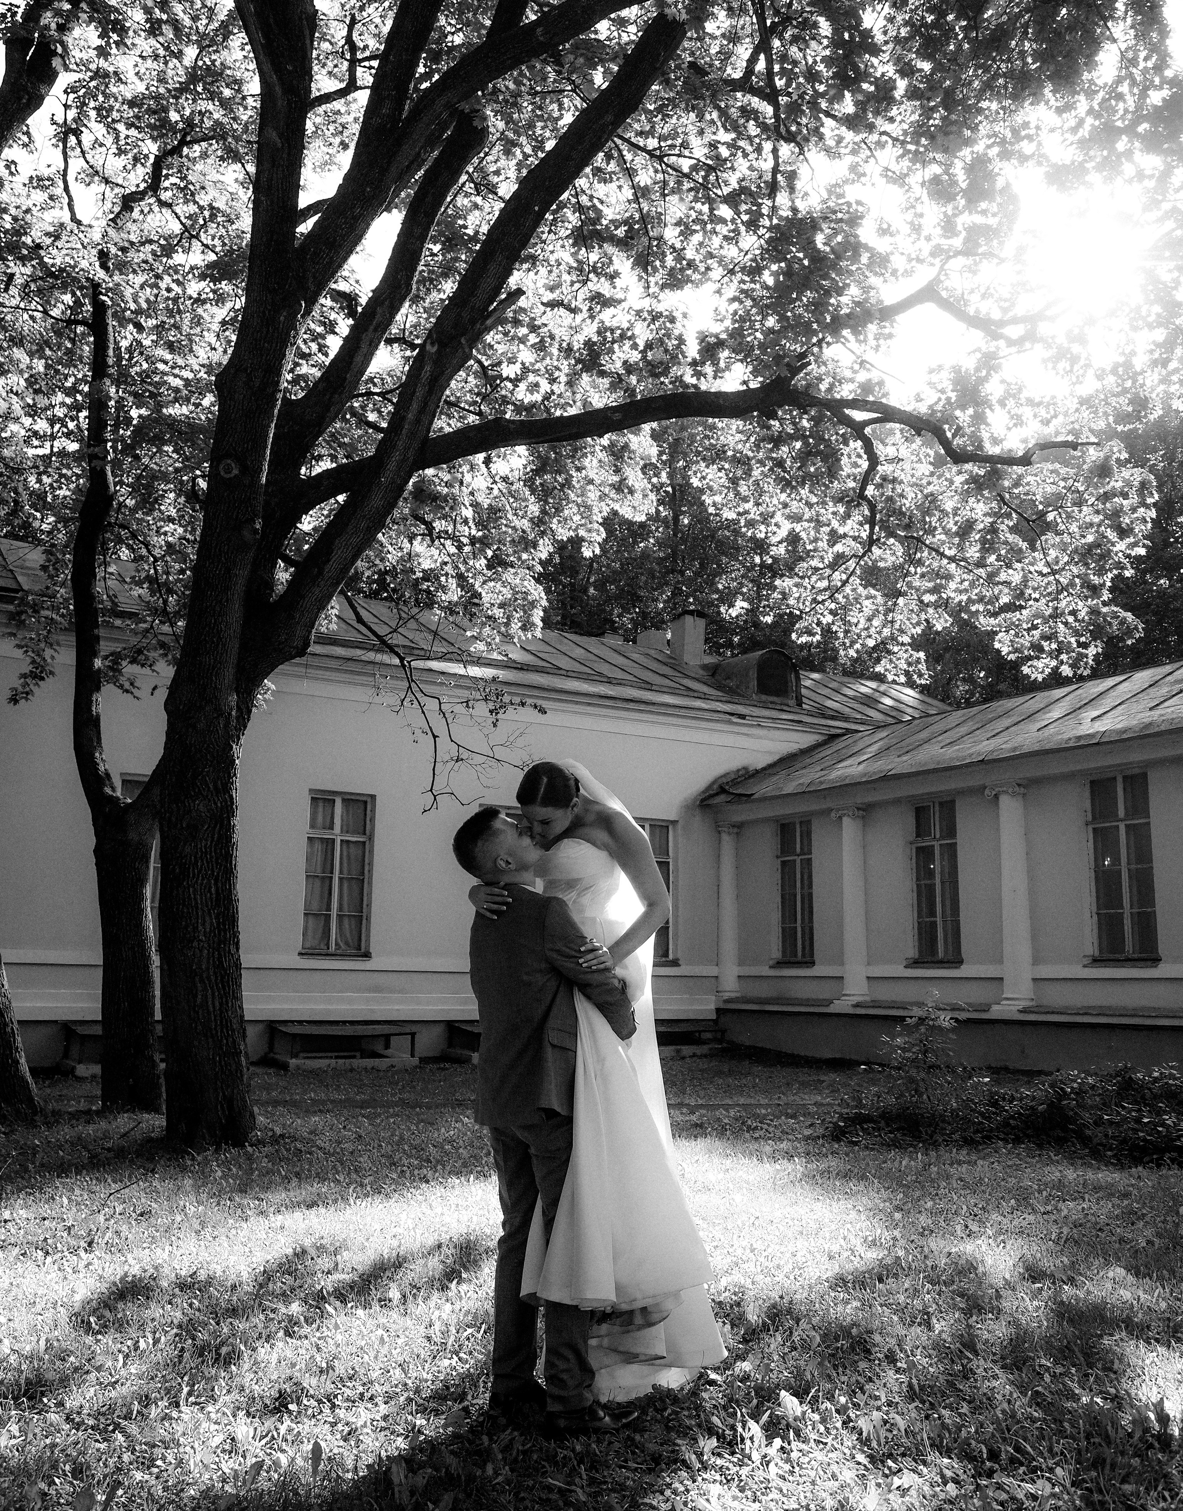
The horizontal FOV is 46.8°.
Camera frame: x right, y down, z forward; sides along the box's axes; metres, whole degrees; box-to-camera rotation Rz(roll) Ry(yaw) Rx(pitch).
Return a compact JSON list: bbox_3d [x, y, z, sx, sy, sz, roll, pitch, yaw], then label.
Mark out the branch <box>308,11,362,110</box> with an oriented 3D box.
[{"bbox_3d":[-2.222,-6.030,11.850,0.480,0.870,0.300,1,-10,0],"label":"branch"}]

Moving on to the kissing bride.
[{"bbox_3d":[0.032,0.986,4.230,0.780,1.900,0.600,6,-11,-29],"label":"kissing bride"}]

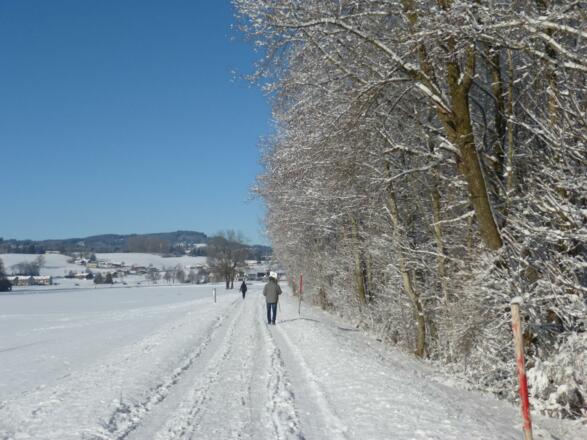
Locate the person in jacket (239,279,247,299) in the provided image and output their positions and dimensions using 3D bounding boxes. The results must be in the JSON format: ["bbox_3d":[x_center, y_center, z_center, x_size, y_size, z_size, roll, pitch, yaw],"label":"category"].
[{"bbox_3d":[-4.468,6.186,83.000,0.600,1.700,0.400,0,-3,-3],"label":"person in jacket"}]

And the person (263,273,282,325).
[{"bbox_3d":[-0.703,2.626,31.200,0.640,1.770,0.420,0,-3,-3],"label":"person"}]

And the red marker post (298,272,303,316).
[{"bbox_3d":[0.274,2.897,36.500,0.070,1.680,0.070,0,-3,-3],"label":"red marker post"}]

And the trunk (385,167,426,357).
[{"bbox_3d":[2.318,0.859,19.300,0.800,3.900,0.450,0,-3,-3],"label":"trunk"}]

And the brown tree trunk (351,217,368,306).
[{"bbox_3d":[2.406,1.513,34.000,0.600,3.400,0.450,0,-3,-3],"label":"brown tree trunk"}]

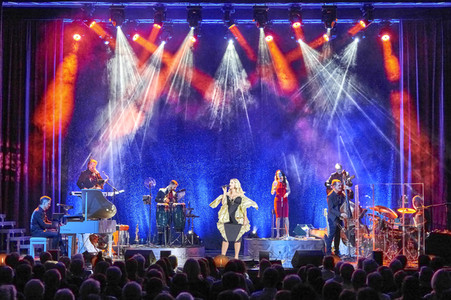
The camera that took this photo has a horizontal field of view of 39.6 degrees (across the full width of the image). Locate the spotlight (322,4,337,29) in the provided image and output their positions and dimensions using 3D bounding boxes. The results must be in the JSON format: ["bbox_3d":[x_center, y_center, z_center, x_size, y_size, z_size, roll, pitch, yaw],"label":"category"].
[{"bbox_3d":[2.409,-3.081,14.500,0.360,0.530,0.340,0,-5,0],"label":"spotlight"}]

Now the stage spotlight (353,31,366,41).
[{"bbox_3d":[3.425,-2.953,16.000,0.340,0.360,0.320,-1,-5,11],"label":"stage spotlight"}]

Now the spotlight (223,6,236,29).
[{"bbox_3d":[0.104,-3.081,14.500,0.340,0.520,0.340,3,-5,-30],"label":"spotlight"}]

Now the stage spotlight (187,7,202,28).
[{"bbox_3d":[-0.718,-3.070,14.500,0.360,0.530,0.340,-1,-5,8],"label":"stage spotlight"}]

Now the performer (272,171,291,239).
[{"bbox_3d":[1.374,1.362,15.641,0.500,1.700,0.360,-1,-5,7],"label":"performer"}]

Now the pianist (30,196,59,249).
[{"bbox_3d":[-3.930,1.738,13.705,0.750,1.340,0.520,1,-5,-8],"label":"pianist"}]

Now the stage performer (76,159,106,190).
[{"bbox_3d":[-3.468,1.100,16.200,0.650,1.740,0.450,1,-1,-27],"label":"stage performer"}]

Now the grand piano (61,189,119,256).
[{"bbox_3d":[-2.979,1.648,13.712,1.220,1.520,1.420,1,-5,-8],"label":"grand piano"}]

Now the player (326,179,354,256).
[{"bbox_3d":[2.609,1.554,14.200,0.520,1.740,0.460,1,-2,-43],"label":"player"}]

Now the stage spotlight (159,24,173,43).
[{"bbox_3d":[-1.494,-2.901,15.584,0.320,0.420,0.320,-2,-5,24],"label":"stage spotlight"}]

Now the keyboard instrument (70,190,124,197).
[{"bbox_3d":[-3.041,1.022,14.700,1.200,0.110,0.340,0,-5,0],"label":"keyboard instrument"}]

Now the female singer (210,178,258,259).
[{"bbox_3d":[0.193,1.488,13.400,1.000,1.750,0.480,0,-1,9],"label":"female singer"}]

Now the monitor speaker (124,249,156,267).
[{"bbox_3d":[-1.660,2.110,12.220,0.560,0.360,0.450,-1,-5,10],"label":"monitor speaker"}]

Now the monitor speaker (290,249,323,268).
[{"bbox_3d":[1.601,2.110,12.220,0.560,0.360,0.450,1,-5,-10],"label":"monitor speaker"}]

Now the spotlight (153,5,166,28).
[{"bbox_3d":[-1.571,-3.178,14.900,0.350,0.570,0.340,0,-1,11],"label":"spotlight"}]

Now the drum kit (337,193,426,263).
[{"bbox_3d":[3.609,1.738,14.206,1.800,1.420,1.500,-3,-6,37],"label":"drum kit"}]

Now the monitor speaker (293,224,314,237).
[{"bbox_3d":[1.882,1.942,15.100,0.380,0.310,0.450,-5,-7,45],"label":"monitor speaker"}]

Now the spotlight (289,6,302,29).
[{"bbox_3d":[1.666,-3.178,14.900,0.350,0.570,0.340,0,-1,-6],"label":"spotlight"}]

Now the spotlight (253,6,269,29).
[{"bbox_3d":[0.833,-3.178,14.900,0.390,0.570,0.360,0,-1,0],"label":"spotlight"}]

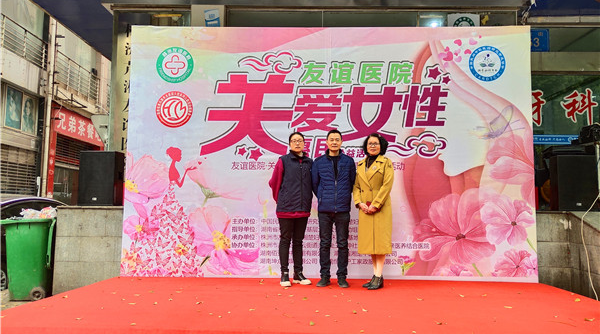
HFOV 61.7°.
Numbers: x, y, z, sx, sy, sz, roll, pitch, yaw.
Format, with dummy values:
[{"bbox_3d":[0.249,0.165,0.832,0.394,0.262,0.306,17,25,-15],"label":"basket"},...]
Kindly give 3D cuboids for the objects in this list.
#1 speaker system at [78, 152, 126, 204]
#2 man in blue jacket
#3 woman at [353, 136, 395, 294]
[{"bbox_3d":[-2.523,0.174,6.490,0.445,0.690,0.420,0,-6,2],"label":"speaker system"},{"bbox_3d":[0.380,0.430,5.540,0.480,1.710,0.340,1,-6,1],"label":"man in blue jacket"},{"bbox_3d":[0.795,0.453,5.440,0.460,1.660,0.360,-1,-6,16],"label":"woman"}]

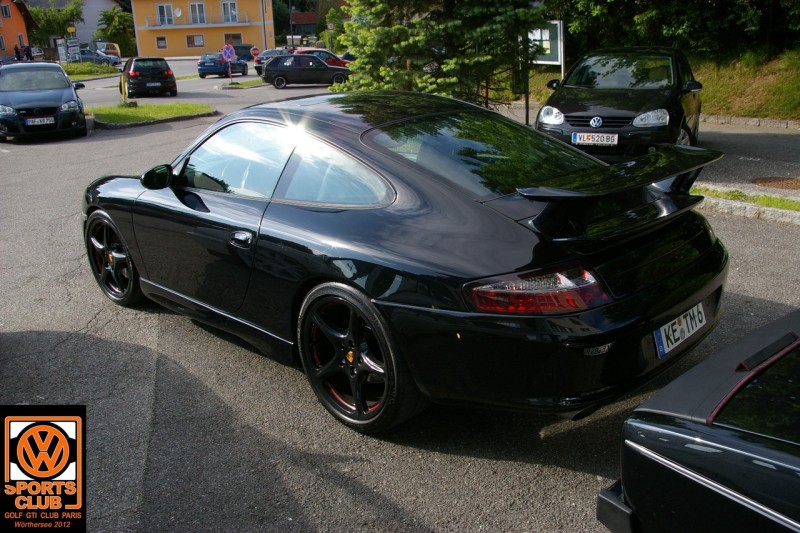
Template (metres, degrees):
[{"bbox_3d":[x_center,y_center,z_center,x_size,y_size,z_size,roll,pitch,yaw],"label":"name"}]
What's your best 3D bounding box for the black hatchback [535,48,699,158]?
[{"bbox_3d":[3.200,-2.300,9.580,1.790,1.480,4.200,7,20,27],"label":"black hatchback"}]

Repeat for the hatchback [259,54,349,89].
[{"bbox_3d":[-3.620,-8.200,28.750,3.950,1.370,1.650,-1,18,4],"label":"hatchback"}]

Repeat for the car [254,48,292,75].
[{"bbox_3d":[-7.165,-12.131,40.814,1.700,1.410,4.300,-1,18,7],"label":"car"}]

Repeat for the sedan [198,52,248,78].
[{"bbox_3d":[-10.655,-12.232,41.703,1.765,1.430,4.270,0,18,8],"label":"sedan"}]

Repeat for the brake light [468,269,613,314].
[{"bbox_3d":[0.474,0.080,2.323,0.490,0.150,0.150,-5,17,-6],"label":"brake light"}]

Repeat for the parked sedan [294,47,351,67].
[{"bbox_3d":[-3.968,-10.897,36.675,4.000,1.460,1.700,-1,18,3],"label":"parked sedan"}]

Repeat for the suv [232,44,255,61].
[{"bbox_3d":[-15.192,-20.662,66.654,1.800,1.620,4.300,-3,18,0],"label":"suv"}]

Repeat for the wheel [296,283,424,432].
[{"bbox_3d":[-0.133,0.346,2.936,0.640,0.640,0.280,14,24,43],"label":"wheel"}]

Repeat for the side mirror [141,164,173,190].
[{"bbox_3d":[-1.278,-0.467,3.615,0.115,0.130,0.190,14,24,43],"label":"side mirror"}]

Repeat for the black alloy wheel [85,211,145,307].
[{"bbox_3d":[-1.801,-0.075,4.535,0.645,0.645,0.230,12,23,39],"label":"black alloy wheel"}]

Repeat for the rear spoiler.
[{"bbox_3d":[0.895,-0.280,2.750,0.320,0.270,1.260,14,24,43],"label":"rear spoiler"}]

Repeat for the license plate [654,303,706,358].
[{"bbox_3d":[1.110,0.237,2.712,0.440,0.110,0.015,-19,7,-42],"label":"license plate"}]

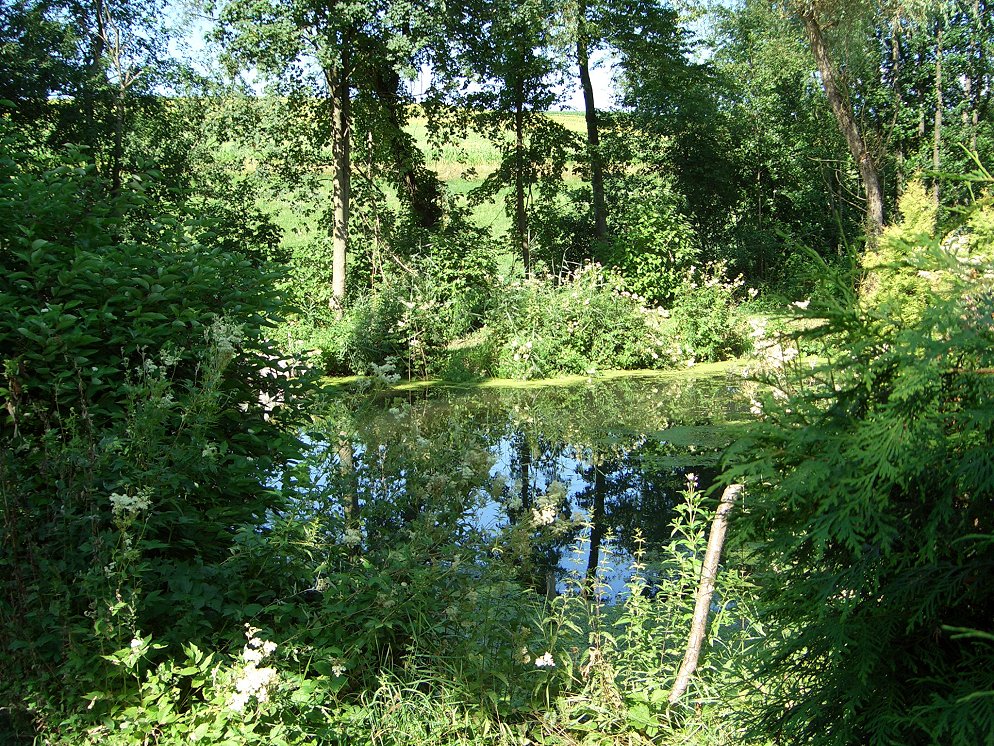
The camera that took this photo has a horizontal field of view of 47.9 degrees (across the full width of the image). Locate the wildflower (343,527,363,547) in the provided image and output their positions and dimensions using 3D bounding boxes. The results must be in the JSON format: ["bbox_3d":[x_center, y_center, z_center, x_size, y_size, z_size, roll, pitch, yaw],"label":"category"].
[{"bbox_3d":[-0.606,0.686,4.700,0.084,0.078,0.071,0,10,0],"label":"wildflower"}]

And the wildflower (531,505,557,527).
[{"bbox_3d":[0.195,0.585,4.600,0.099,0.084,0.084,0,10,0],"label":"wildflower"}]

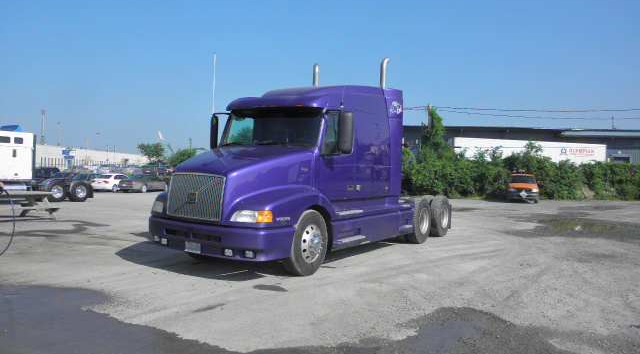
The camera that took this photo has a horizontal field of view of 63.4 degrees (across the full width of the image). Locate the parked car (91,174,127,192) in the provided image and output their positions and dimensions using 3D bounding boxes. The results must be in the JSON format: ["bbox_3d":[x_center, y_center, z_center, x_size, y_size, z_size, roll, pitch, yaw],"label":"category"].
[{"bbox_3d":[-17.045,0.411,42.992,1.760,1.450,4.500,1,1,9],"label":"parked car"}]

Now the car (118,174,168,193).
[{"bbox_3d":[-13.995,0.434,42.192,1.800,1.450,4.800,1,1,22],"label":"car"}]

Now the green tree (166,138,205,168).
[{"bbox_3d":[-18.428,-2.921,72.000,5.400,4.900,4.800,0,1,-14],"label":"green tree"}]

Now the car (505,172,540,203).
[{"bbox_3d":[11.860,0.645,30.645,1.820,1.700,4.900,1,1,16],"label":"car"}]

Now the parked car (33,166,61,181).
[{"bbox_3d":[-33.000,-0.450,62.000,1.850,1.600,4.600,0,1,3],"label":"parked car"}]

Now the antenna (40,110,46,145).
[{"bbox_3d":[-85.455,-15.298,160.000,1.500,11.200,1.500,0,1,-28],"label":"antenna"}]

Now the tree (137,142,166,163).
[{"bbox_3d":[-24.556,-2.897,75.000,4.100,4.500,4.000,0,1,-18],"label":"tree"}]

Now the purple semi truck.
[{"bbox_3d":[0.333,-0.521,10.862,2.750,3.980,8.000,3,2,33],"label":"purple semi truck"}]

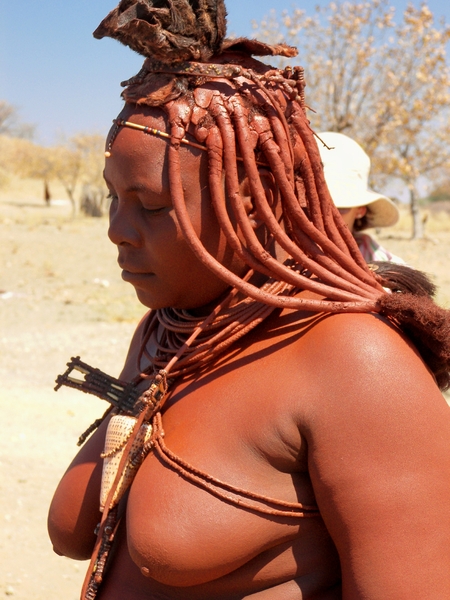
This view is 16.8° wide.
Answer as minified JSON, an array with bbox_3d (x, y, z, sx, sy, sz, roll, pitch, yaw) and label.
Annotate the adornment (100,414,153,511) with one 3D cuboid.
[{"bbox_3d":[-0.105,0.163,1.530,0.044,0.103,0.049,22,-14,-39],"label":"adornment"}]

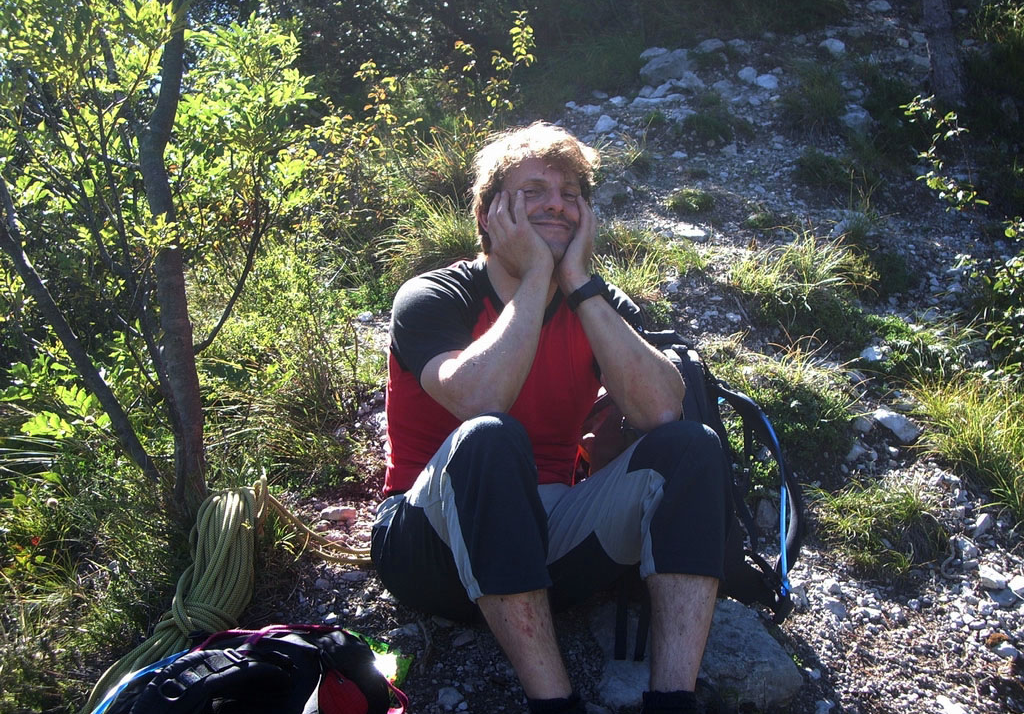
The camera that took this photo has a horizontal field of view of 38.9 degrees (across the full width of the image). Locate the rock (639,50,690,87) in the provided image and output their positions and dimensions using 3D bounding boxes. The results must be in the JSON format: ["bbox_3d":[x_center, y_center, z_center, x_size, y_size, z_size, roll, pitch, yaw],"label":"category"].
[{"bbox_3d":[0.657,-1.238,6.200,0.210,0.140,0.170,0,12,0],"label":"rock"}]

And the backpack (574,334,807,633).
[{"bbox_3d":[0.298,0.203,2.420,0.310,0.455,0.270,-10,12,-10],"label":"backpack"}]

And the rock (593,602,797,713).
[{"bbox_3d":[0.290,0.474,2.300,0.325,0.140,0.240,0,12,0],"label":"rock"}]

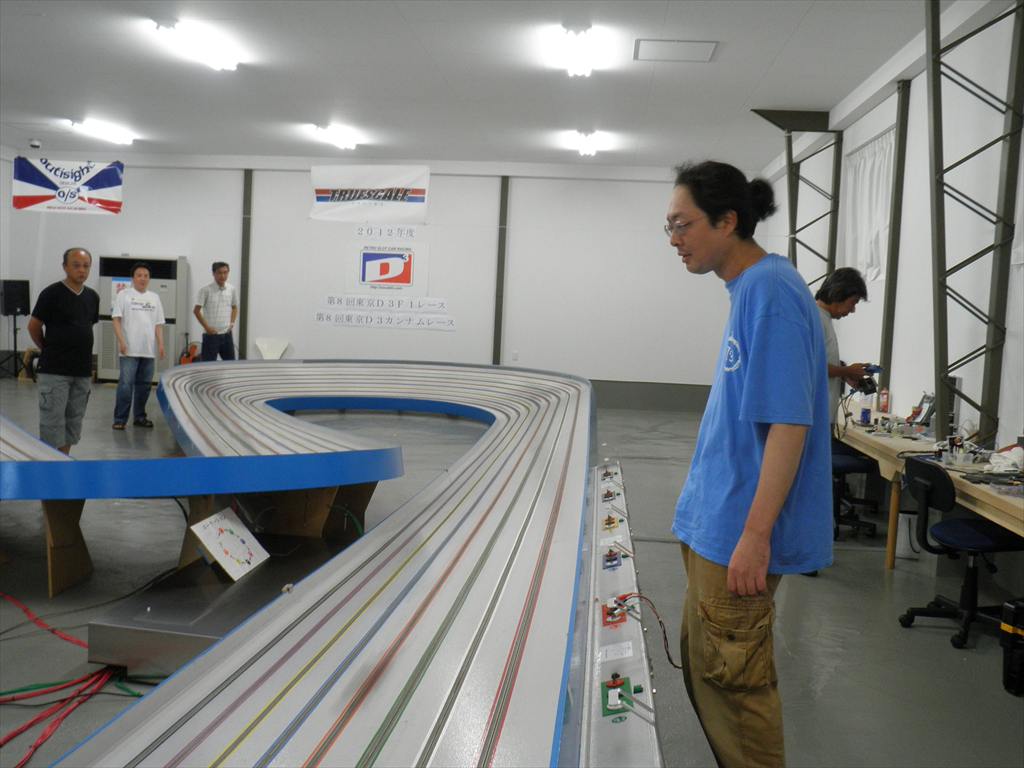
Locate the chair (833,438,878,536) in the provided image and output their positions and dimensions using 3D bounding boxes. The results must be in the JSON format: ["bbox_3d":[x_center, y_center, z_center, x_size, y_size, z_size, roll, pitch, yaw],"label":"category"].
[{"bbox_3d":[2.094,0.583,6.570,0.550,0.780,0.520,2,4,-1],"label":"chair"}]

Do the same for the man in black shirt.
[{"bbox_3d":[-3.185,-0.139,7.150,0.470,1.670,0.330,-1,6,-40],"label":"man in black shirt"}]

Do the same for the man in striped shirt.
[{"bbox_3d":[-3.119,-0.420,10.600,0.470,1.720,0.300,1,5,-25],"label":"man in striped shirt"}]

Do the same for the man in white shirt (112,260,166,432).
[{"bbox_3d":[-3.830,-0.403,10.300,0.520,1.670,0.320,0,5,-30],"label":"man in white shirt"}]

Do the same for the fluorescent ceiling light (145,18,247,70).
[{"bbox_3d":[-2.499,-2.705,8.038,0.240,0.100,1.260,3,4,5],"label":"fluorescent ceiling light"}]

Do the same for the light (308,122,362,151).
[{"bbox_3d":[-2.115,-2.997,12.154,0.240,0.100,1.280,3,4,5],"label":"light"}]

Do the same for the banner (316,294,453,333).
[{"bbox_3d":[-1.849,-1.022,14.588,1.980,0.460,0.020,3,4,5],"label":"banner"}]

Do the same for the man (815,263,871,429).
[{"bbox_3d":[1.709,0.194,5.500,0.440,1.680,0.480,3,4,9],"label":"man"}]

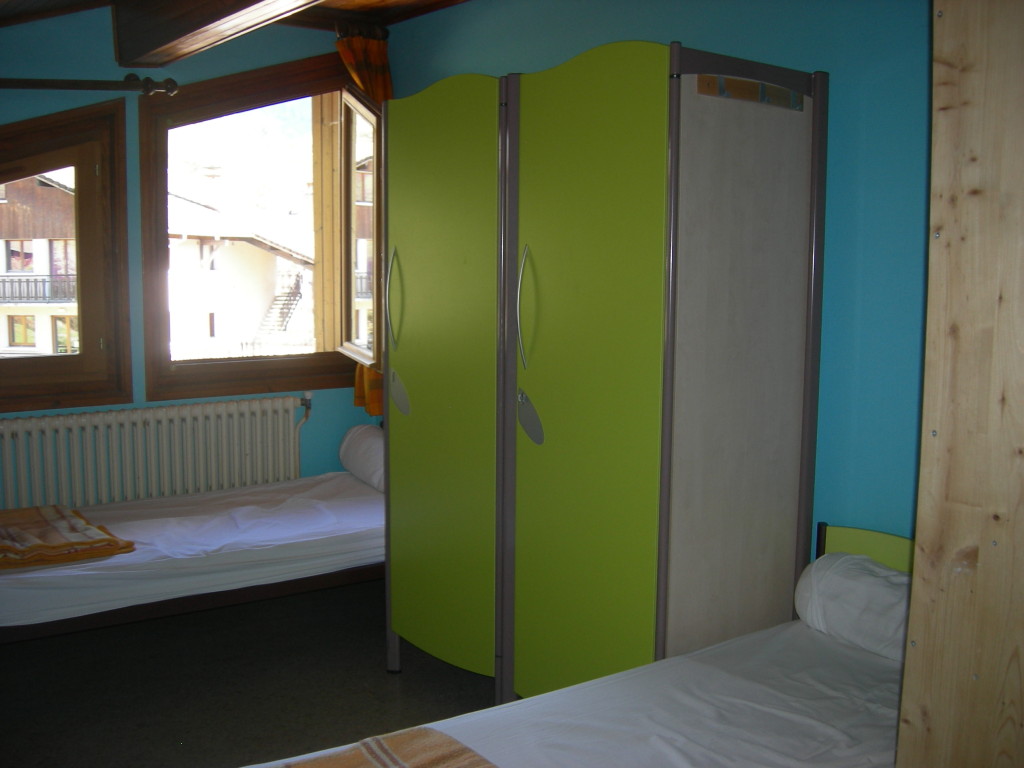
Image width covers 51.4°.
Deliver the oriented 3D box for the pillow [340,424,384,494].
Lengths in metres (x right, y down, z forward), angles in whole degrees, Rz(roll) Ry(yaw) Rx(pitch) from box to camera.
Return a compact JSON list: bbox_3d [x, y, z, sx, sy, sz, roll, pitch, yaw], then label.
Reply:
[{"bbox_3d":[-0.430,0.306,4.009,0.240,0.230,0.800,-3,7,-29],"label":"pillow"}]

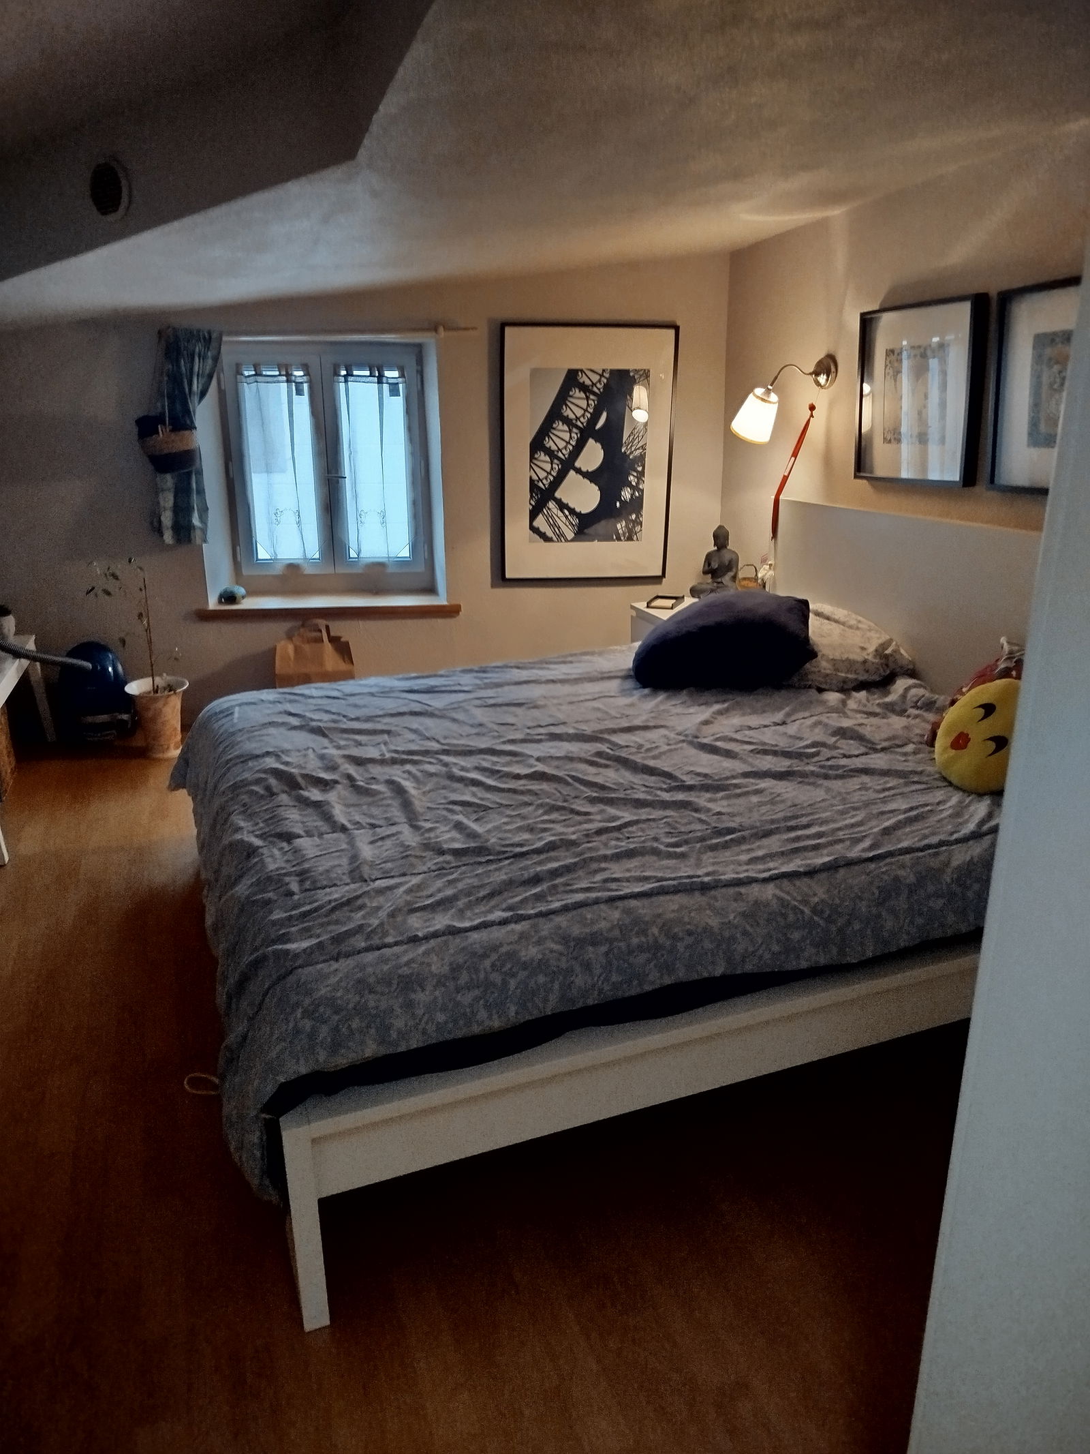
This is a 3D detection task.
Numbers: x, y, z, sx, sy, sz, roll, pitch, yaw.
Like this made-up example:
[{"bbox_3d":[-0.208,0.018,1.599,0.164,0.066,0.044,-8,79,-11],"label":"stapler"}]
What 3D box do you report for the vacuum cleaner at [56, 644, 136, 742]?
[{"bbox_3d":[-1.874,-0.156,4.247,0.280,0.420,0.250,-2,18,-4],"label":"vacuum cleaner"}]

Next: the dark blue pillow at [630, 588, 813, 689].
[{"bbox_3d":[0.516,-0.272,3.181,0.550,0.210,0.400,-5,18,-12],"label":"dark blue pillow"}]

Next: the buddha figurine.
[{"bbox_3d":[0.686,-0.640,4.079,0.210,0.290,0.140,14,23,38],"label":"buddha figurine"}]

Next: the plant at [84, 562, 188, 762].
[{"bbox_3d":[-1.589,-0.267,3.992,0.320,0.790,0.300,-2,18,-4],"label":"plant"}]

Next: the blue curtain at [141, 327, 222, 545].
[{"bbox_3d":[-1.433,-1.150,4.035,0.310,0.840,0.110,-2,18,-4],"label":"blue curtain"}]

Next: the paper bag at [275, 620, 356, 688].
[{"bbox_3d":[-0.972,-0.208,4.305,0.320,0.470,0.170,-2,18,-4],"label":"paper bag"}]

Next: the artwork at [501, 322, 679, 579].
[{"bbox_3d":[0.178,-1.129,4.219,0.720,1.020,0.030,-2,18,-4],"label":"artwork"}]

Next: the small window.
[{"bbox_3d":[-0.954,-1.118,4.434,0.880,1.060,0.080,-2,18,-4],"label":"small window"}]

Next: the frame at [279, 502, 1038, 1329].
[{"bbox_3d":[0.247,0.048,2.611,2.090,1.000,1.960,-8,19,-20],"label":"frame"}]

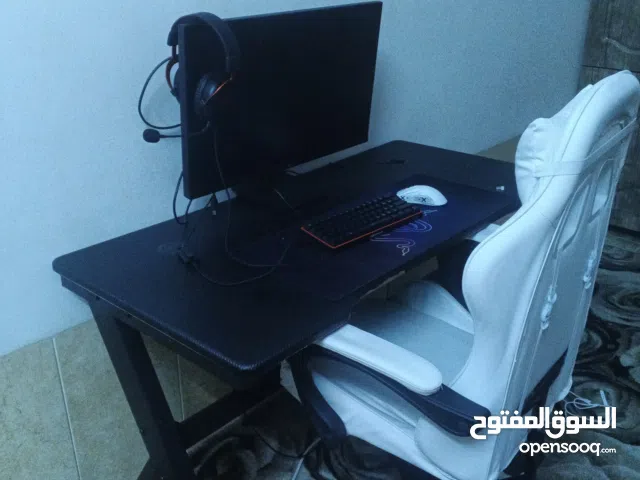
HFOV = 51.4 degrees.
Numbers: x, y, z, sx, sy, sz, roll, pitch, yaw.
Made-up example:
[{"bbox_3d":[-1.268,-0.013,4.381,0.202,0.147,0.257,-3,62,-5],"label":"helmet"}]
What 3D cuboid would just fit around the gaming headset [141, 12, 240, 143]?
[{"bbox_3d":[-0.266,-0.317,1.270,0.185,0.210,0.190,19,30,37],"label":"gaming headset"}]

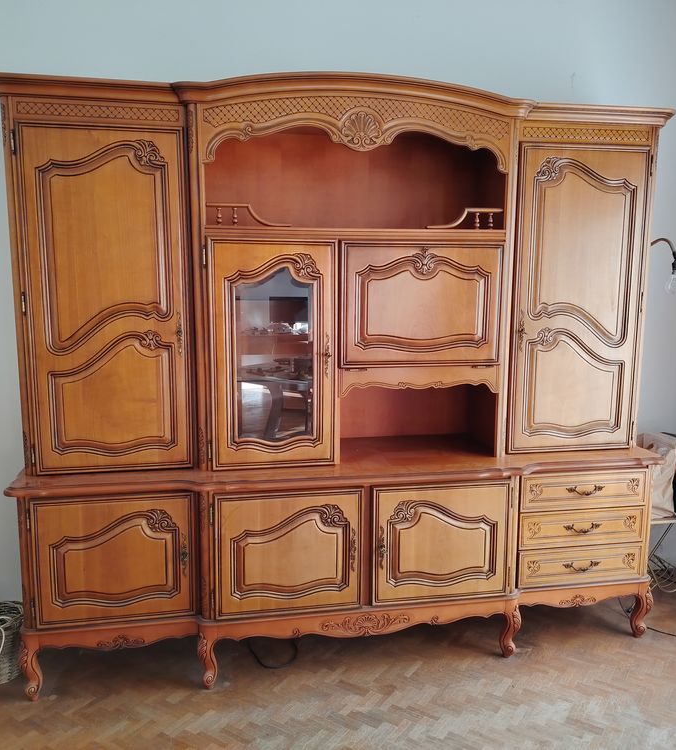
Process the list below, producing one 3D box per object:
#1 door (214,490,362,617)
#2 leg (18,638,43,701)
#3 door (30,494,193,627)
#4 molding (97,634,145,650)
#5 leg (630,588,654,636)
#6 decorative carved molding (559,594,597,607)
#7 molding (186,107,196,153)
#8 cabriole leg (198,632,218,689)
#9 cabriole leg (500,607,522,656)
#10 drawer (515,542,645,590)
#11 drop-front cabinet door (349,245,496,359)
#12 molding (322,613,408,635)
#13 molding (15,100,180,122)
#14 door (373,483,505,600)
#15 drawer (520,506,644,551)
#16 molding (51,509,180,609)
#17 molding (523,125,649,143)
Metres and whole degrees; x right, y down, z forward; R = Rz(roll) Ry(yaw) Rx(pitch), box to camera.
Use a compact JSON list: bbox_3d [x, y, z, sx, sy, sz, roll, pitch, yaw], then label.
[{"bbox_3d":[-0.177,0.648,2.550,0.542,0.465,0.030,-1,8,-11],"label":"door"},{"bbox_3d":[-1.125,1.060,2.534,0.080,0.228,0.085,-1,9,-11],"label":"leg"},{"bbox_3d":[-0.794,0.658,2.482,0.546,0.456,0.030,-1,8,-11],"label":"door"},{"bbox_3d":[-0.806,0.996,2.571,0.169,0.058,0.020,-1,9,-11],"label":"molding"},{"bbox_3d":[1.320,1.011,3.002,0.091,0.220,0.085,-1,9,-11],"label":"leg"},{"bbox_3d":[0.987,0.929,2.852,0.169,0.050,0.020,-1,8,-11],"label":"decorative carved molding"},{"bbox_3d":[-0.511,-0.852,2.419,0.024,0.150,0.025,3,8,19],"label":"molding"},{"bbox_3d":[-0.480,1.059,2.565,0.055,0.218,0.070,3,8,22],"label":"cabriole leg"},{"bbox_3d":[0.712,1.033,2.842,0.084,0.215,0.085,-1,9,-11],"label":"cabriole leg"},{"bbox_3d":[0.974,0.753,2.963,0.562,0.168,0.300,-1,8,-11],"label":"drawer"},{"bbox_3d":[0.315,-0.258,2.562,0.604,0.446,0.033,-1,8,-11],"label":"drop-front cabinet door"},{"bbox_3d":[0.110,0.965,2.686,0.357,0.091,0.020,-1,9,-11],"label":"molding"},{"bbox_3d":[-0.822,-0.908,2.394,0.544,0.053,0.020,-1,8,-11],"label":"molding"},{"bbox_3d":[0.405,0.654,2.720,0.557,0.481,0.028,-1,9,-11],"label":"door"},{"bbox_3d":[0.987,0.612,3.058,0.564,0.157,0.380,-1,9,-11],"label":"drawer"},{"bbox_3d":[-0.792,0.659,2.472,0.445,0.360,0.030,-1,8,-11],"label":"molding"},{"bbox_3d":[1.002,-0.974,2.792,0.553,0.051,0.020,-1,9,-11],"label":"molding"}]

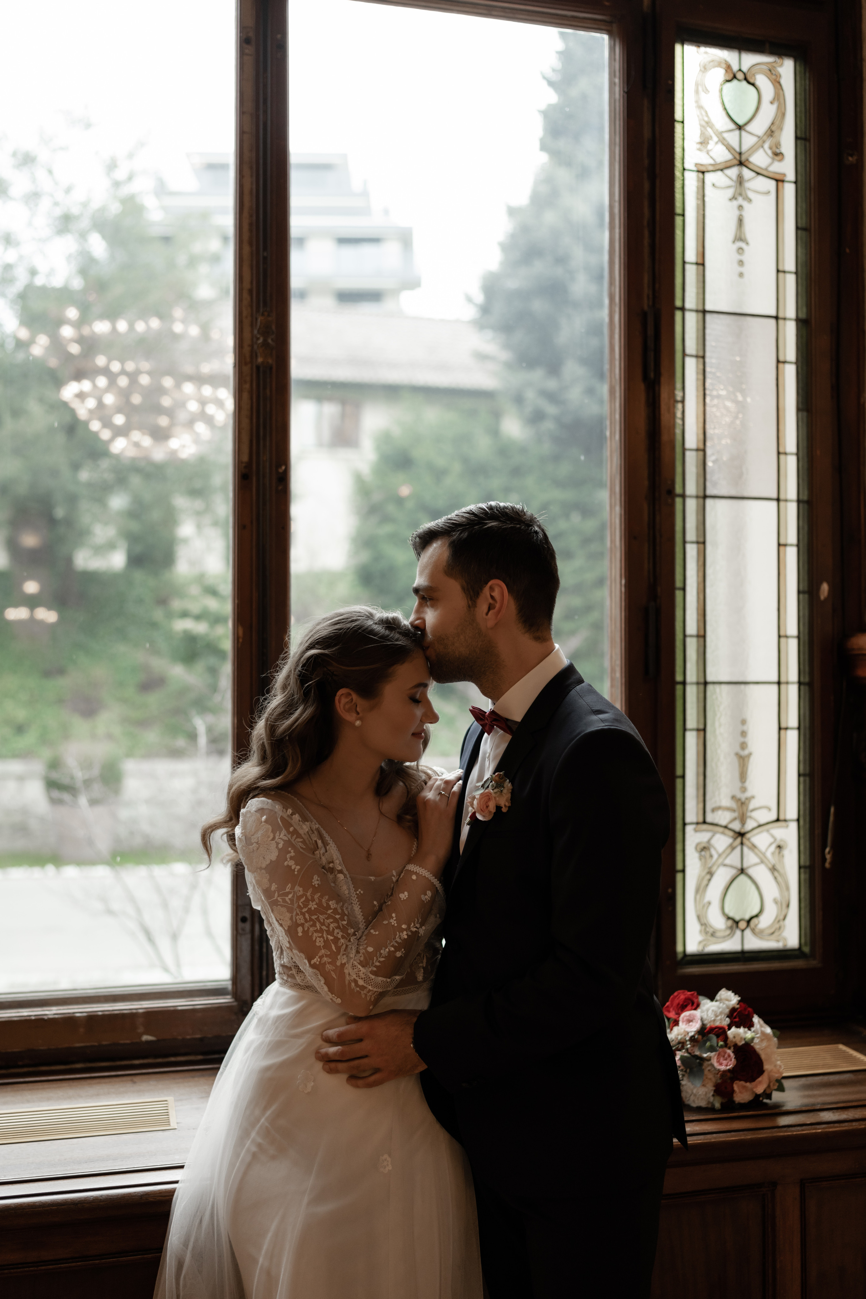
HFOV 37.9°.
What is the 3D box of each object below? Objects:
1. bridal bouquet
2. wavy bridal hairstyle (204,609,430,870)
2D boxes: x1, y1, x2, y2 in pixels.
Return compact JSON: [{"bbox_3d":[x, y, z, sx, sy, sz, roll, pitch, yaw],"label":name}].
[{"bbox_3d":[0.558,0.752,2.460,0.245,0.215,0.240,0,-1,6],"label":"bridal bouquet"},{"bbox_3d":[-0.178,0.128,1.880,0.310,0.380,0.270,0,-1,18],"label":"wavy bridal hairstyle"}]

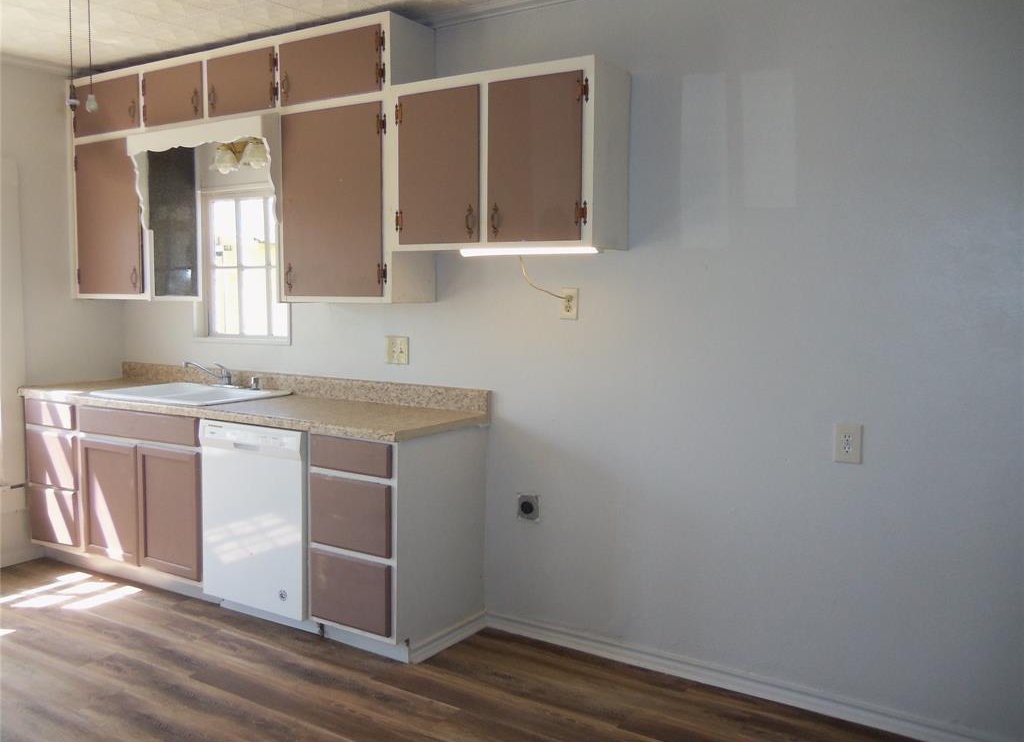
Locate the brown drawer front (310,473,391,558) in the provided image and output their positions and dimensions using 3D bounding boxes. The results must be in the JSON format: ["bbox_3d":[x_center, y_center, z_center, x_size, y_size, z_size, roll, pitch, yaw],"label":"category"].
[{"bbox_3d":[-0.606,0.537,3.105,0.383,0.268,0.020,3,6,31],"label":"brown drawer front"}]

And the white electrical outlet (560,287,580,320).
[{"bbox_3d":[0.224,-0.261,3.230,0.077,0.119,0.010,3,6,31],"label":"white electrical outlet"}]

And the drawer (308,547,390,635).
[{"bbox_3d":[-0.623,0.851,3.191,0.389,0.268,0.023,4,5,32],"label":"drawer"}]

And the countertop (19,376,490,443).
[{"bbox_3d":[-1.345,0.159,3.949,2.562,0.040,0.611,4,5,32],"label":"countertop"}]

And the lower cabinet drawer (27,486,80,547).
[{"bbox_3d":[-2.307,0.728,4.168,0.406,0.279,0.020,3,6,31],"label":"lower cabinet drawer"}]

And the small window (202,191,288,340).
[{"bbox_3d":[-1.337,-0.538,4.205,0.599,0.737,0.072,3,6,31],"label":"small window"}]

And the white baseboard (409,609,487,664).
[{"bbox_3d":[-0.248,1.083,3.379,0.015,0.071,0.512,4,5,32],"label":"white baseboard"}]

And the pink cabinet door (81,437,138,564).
[{"bbox_3d":[-1.927,0.624,3.991,0.429,0.564,0.023,4,5,32],"label":"pink cabinet door"}]

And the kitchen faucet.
[{"bbox_3d":[-1.529,0.015,4.176,0.056,0.126,0.271,4,5,32],"label":"kitchen faucet"}]

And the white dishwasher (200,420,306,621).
[{"bbox_3d":[-0.933,0.597,3.687,0.604,0.780,0.588,4,5,32],"label":"white dishwasher"}]

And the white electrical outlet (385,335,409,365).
[{"bbox_3d":[-0.512,-0.092,3.696,0.130,0.121,0.010,3,6,31],"label":"white electrical outlet"}]

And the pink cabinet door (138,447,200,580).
[{"bbox_3d":[-1.554,0.647,3.759,0.408,0.564,0.023,4,5,32],"label":"pink cabinet door"}]

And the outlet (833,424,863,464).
[{"bbox_3d":[1.104,0.241,2.726,0.092,0.126,0.010,3,6,31],"label":"outlet"}]

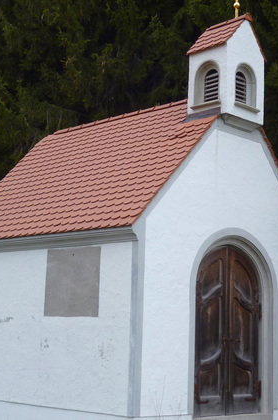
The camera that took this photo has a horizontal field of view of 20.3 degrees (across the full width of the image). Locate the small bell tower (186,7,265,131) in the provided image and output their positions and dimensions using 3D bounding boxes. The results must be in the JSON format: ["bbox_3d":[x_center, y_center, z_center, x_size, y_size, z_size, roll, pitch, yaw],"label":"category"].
[{"bbox_3d":[1.395,-2.169,12.340,1.039,1.852,0.827,11,-13,-44],"label":"small bell tower"}]

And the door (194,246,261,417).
[{"bbox_3d":[1.321,1.800,11.633,1.527,2.470,0.098,11,-13,-44],"label":"door"}]

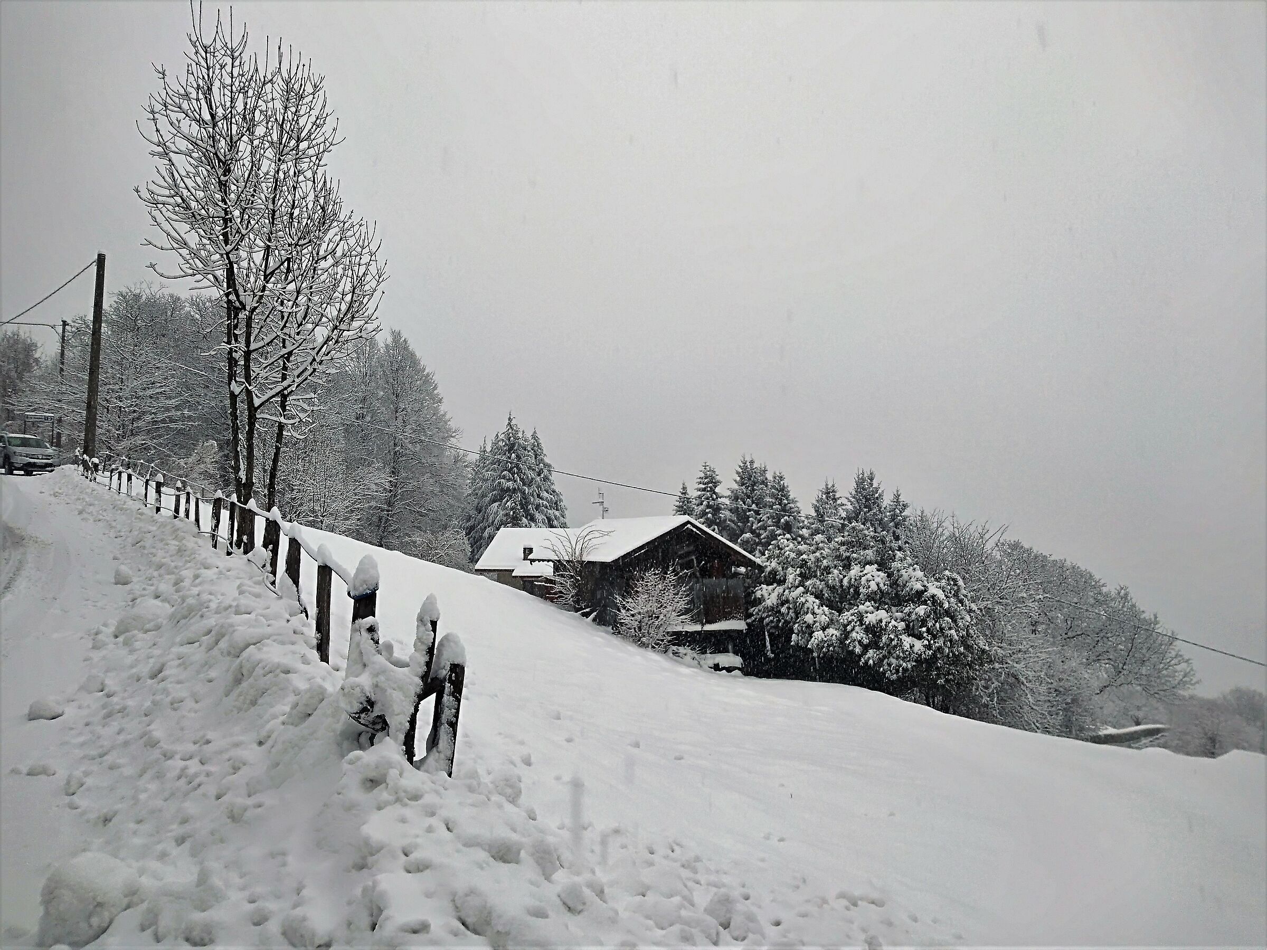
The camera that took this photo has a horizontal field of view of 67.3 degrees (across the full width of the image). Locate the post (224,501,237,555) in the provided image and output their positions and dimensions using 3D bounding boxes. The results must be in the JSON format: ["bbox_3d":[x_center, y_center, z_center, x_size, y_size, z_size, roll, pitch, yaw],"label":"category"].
[{"bbox_3d":[-5.555,0.730,13.133,0.110,0.791,0.110,4,-6,-33],"label":"post"}]

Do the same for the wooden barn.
[{"bbox_3d":[-1.088,5.055,42.041,8.200,6.200,11.200,4,-6,-32],"label":"wooden barn"}]

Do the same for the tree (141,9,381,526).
[{"bbox_3d":[-5.379,-2.904,13.736,3.400,8.080,3.300,1,-5,0],"label":"tree"}]

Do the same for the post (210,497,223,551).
[{"bbox_3d":[-6.134,0.700,14.035,0.130,0.832,0.130,4,-6,-33],"label":"post"}]

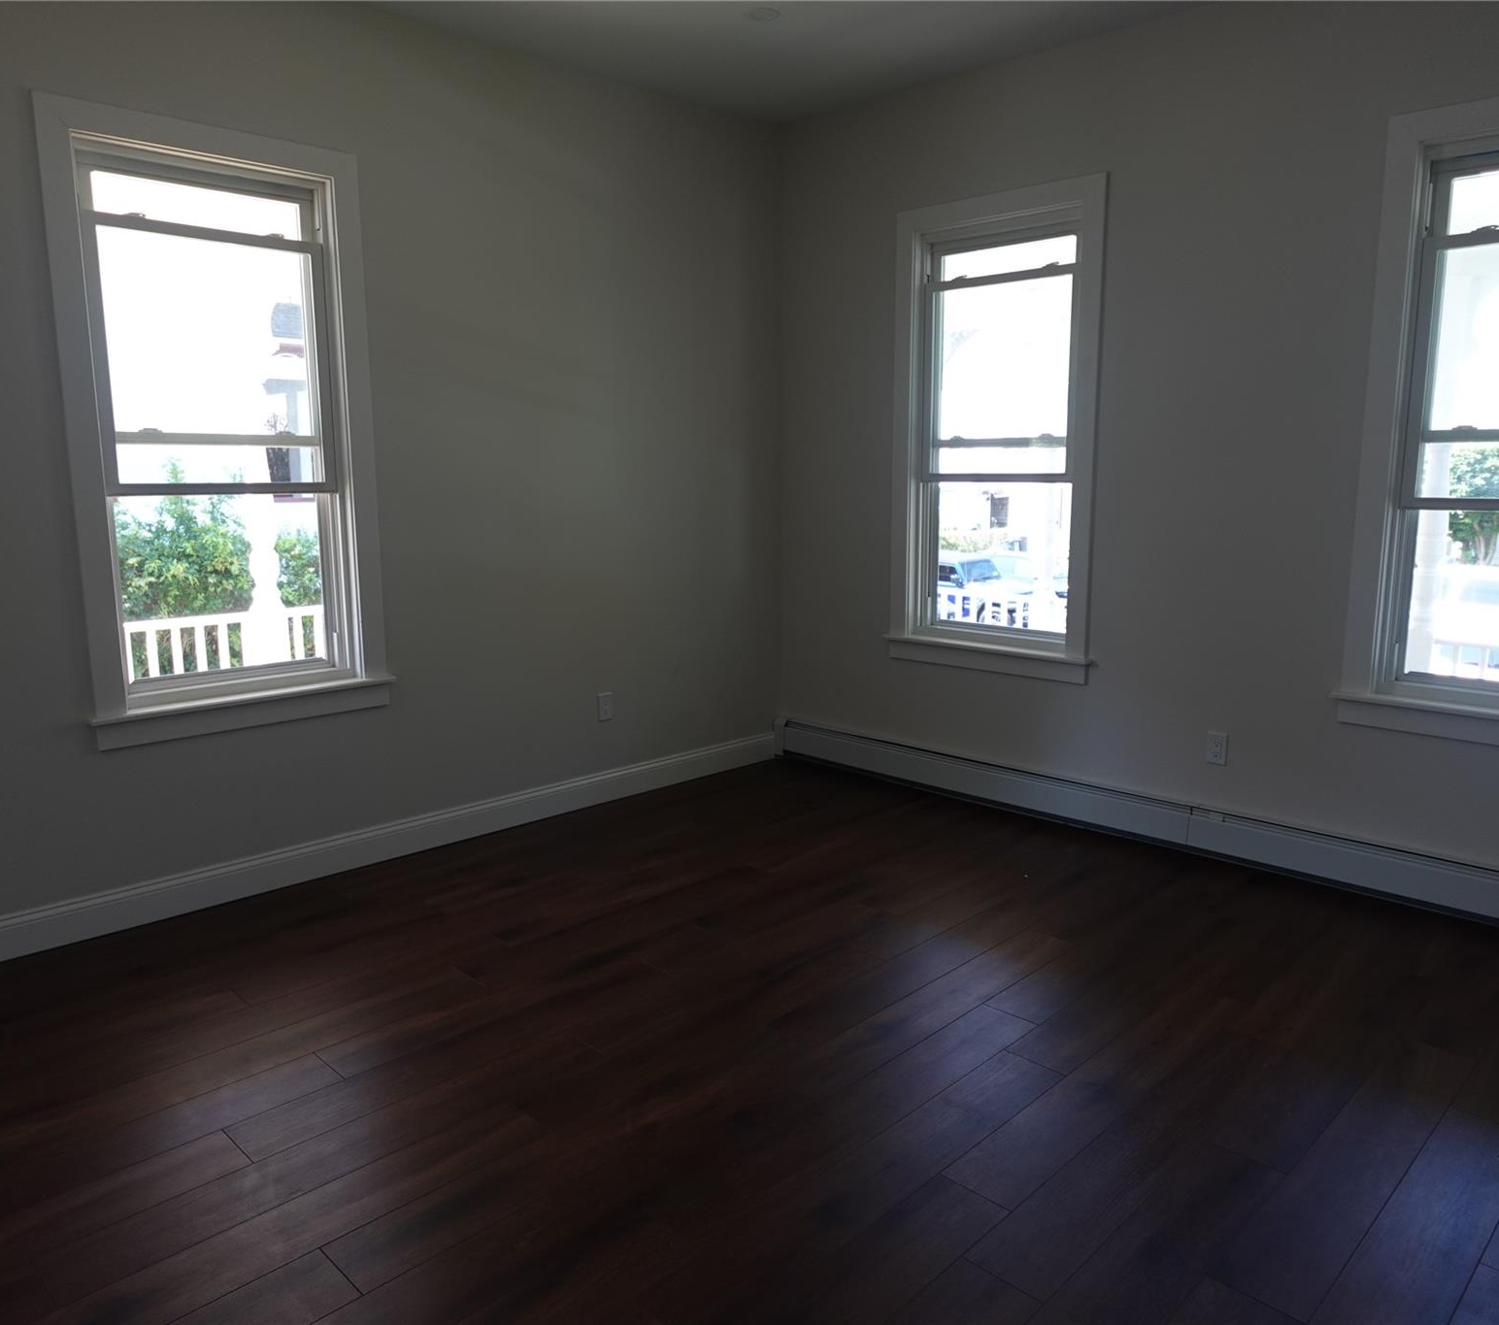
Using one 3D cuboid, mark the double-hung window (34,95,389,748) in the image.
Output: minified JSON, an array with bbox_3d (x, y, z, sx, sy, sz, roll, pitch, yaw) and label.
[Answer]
[{"bbox_3d":[-1.718,-0.741,3.680,0.100,1.960,1.010,9,14,44],"label":"double-hung window"}]

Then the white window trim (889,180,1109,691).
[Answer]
[{"bbox_3d":[1.026,-0.933,4.675,1.010,1.960,0.100,9,14,44],"label":"white window trim"}]

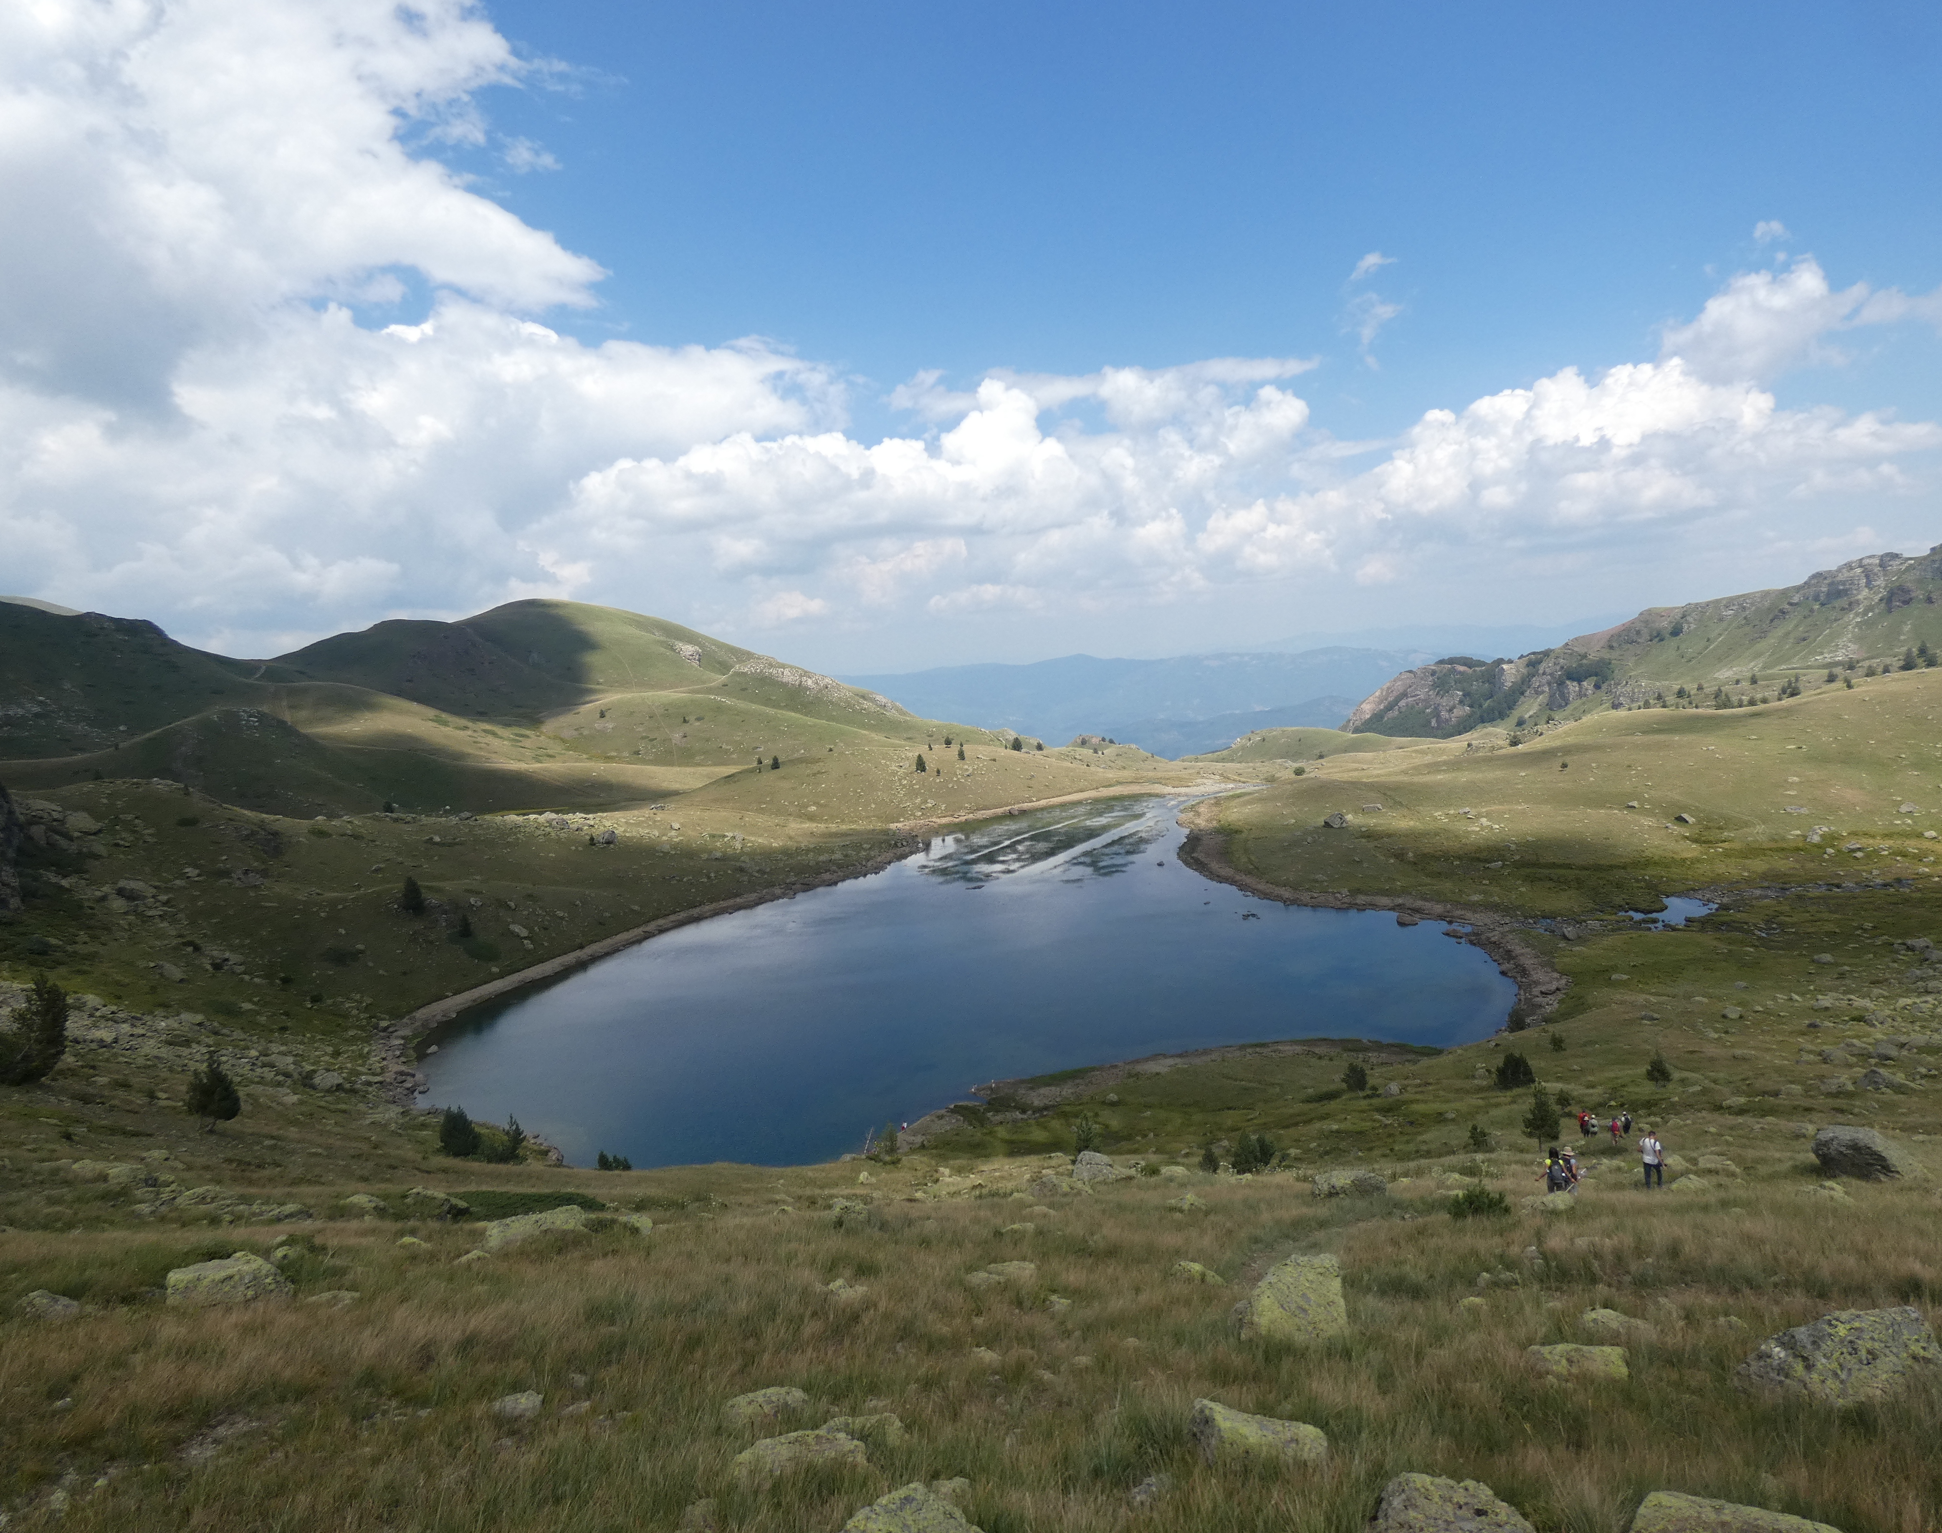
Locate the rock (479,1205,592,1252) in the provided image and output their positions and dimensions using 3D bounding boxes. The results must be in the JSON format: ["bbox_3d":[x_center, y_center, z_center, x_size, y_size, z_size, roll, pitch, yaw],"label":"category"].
[{"bbox_3d":[-6.276,6.678,17.000,1.550,0.600,0.950,-3,8,-21],"label":"rock"}]

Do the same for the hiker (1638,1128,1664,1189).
[{"bbox_3d":[18.225,10.576,31.600,0.650,1.740,0.450,2,7,20],"label":"hiker"}]

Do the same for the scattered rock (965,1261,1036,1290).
[{"bbox_3d":[0.358,6.169,14.300,0.880,0.310,0.650,0,6,2],"label":"scattered rock"}]

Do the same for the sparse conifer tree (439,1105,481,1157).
[{"bbox_3d":[-33.753,24.101,78.000,2.800,3.600,2.800,-3,8,-24],"label":"sparse conifer tree"}]

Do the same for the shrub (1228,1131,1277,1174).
[{"bbox_3d":[10.740,14.726,45.000,1.800,1.700,1.700,2,7,14],"label":"shrub"}]

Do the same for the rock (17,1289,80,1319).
[{"bbox_3d":[-8.832,5.157,11.300,0.570,0.280,0.420,-6,9,-39],"label":"rock"}]

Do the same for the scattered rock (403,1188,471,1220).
[{"bbox_3d":[-11.308,9.263,25.000,1.350,0.550,1.000,-3,7,-25],"label":"scattered rock"}]

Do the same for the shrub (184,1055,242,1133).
[{"bbox_3d":[-41.707,18.019,65.000,2.800,4.300,2.800,-4,8,-33],"label":"shrub"}]

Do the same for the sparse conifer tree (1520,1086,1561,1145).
[{"bbox_3d":[27.922,17.176,58.000,1.950,3.000,1.950,4,8,27],"label":"sparse conifer tree"}]

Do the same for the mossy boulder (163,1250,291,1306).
[{"bbox_3d":[-8.309,5.739,13.200,1.220,0.520,0.900,-4,8,-33],"label":"mossy boulder"}]

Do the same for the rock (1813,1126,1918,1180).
[{"bbox_3d":[27.994,12.108,37.000,2.950,1.550,2.000,6,9,38],"label":"rock"}]

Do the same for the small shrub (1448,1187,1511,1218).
[{"bbox_3d":[10.983,9.448,25.500,1.200,0.650,1.100,3,7,24],"label":"small shrub"}]

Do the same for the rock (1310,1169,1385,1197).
[{"bbox_3d":[9.255,10.255,29.000,1.850,0.750,1.200,2,7,18],"label":"rock"}]

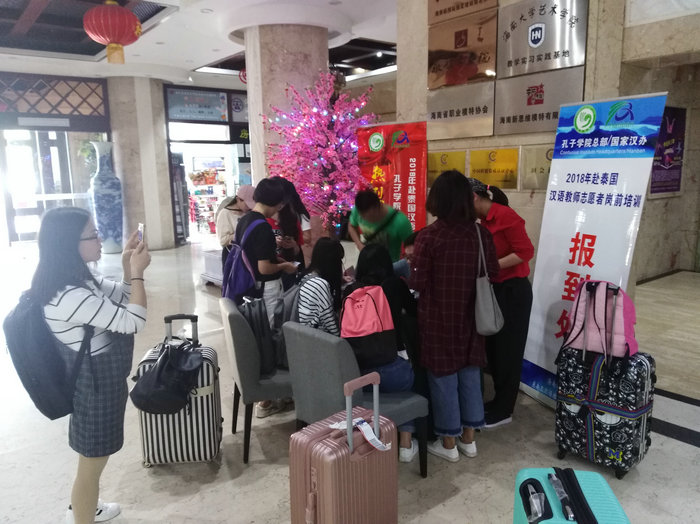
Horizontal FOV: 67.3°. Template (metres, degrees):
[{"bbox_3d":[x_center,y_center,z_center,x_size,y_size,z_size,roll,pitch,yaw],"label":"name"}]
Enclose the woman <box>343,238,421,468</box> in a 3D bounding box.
[{"bbox_3d":[0.208,0.517,2.979,0.460,1.250,0.650,4,11,28],"label":"woman"}]

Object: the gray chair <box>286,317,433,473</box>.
[{"bbox_3d":[0.043,0.740,2.737,0.610,0.910,0.460,-9,12,-39],"label":"gray chair"}]

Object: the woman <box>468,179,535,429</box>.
[{"bbox_3d":[0.925,0.275,3.354,0.440,1.560,0.430,-5,10,-22],"label":"woman"}]

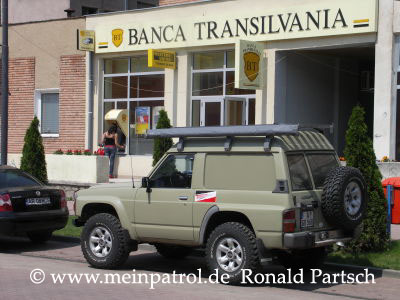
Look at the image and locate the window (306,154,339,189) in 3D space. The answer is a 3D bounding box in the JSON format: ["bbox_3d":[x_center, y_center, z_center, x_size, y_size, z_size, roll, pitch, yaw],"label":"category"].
[{"bbox_3d":[1.696,0.287,13.115,0.120,0.450,0.778,1,0,40],"label":"window"}]

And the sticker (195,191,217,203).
[{"bbox_3d":[0.079,0.625,13.126,0.364,0.150,0.015,1,0,40],"label":"sticker"}]

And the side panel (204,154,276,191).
[{"bbox_3d":[0.510,0.281,12.842,1.155,0.460,0.090,1,0,40],"label":"side panel"}]

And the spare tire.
[{"bbox_3d":[1.889,0.637,12.909,0.280,0.820,0.820,1,0,40],"label":"spare tire"}]

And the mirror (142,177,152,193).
[{"bbox_3d":[-0.731,0.480,13.675,0.090,0.220,0.150,1,0,40],"label":"mirror"}]

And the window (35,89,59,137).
[{"bbox_3d":[-4.886,-1.202,31.494,1.109,1.530,0.200,1,0,39],"label":"window"}]

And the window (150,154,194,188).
[{"bbox_3d":[-0.397,0.298,13.616,0.789,0.460,0.100,1,0,40],"label":"window"}]

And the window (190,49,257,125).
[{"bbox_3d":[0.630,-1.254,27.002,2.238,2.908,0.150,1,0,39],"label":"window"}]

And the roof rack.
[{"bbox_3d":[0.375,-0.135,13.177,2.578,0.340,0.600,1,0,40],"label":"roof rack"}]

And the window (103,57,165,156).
[{"bbox_3d":[-1.976,-1.319,29.112,2.472,2.920,0.150,1,0,39],"label":"window"}]

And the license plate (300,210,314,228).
[{"bbox_3d":[1.383,0.888,12.587,0.025,0.210,0.290,1,0,40],"label":"license plate"}]

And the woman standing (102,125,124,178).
[{"bbox_3d":[-2.578,0.054,29.200,0.580,1.600,0.450,1,0,39],"label":"woman standing"}]

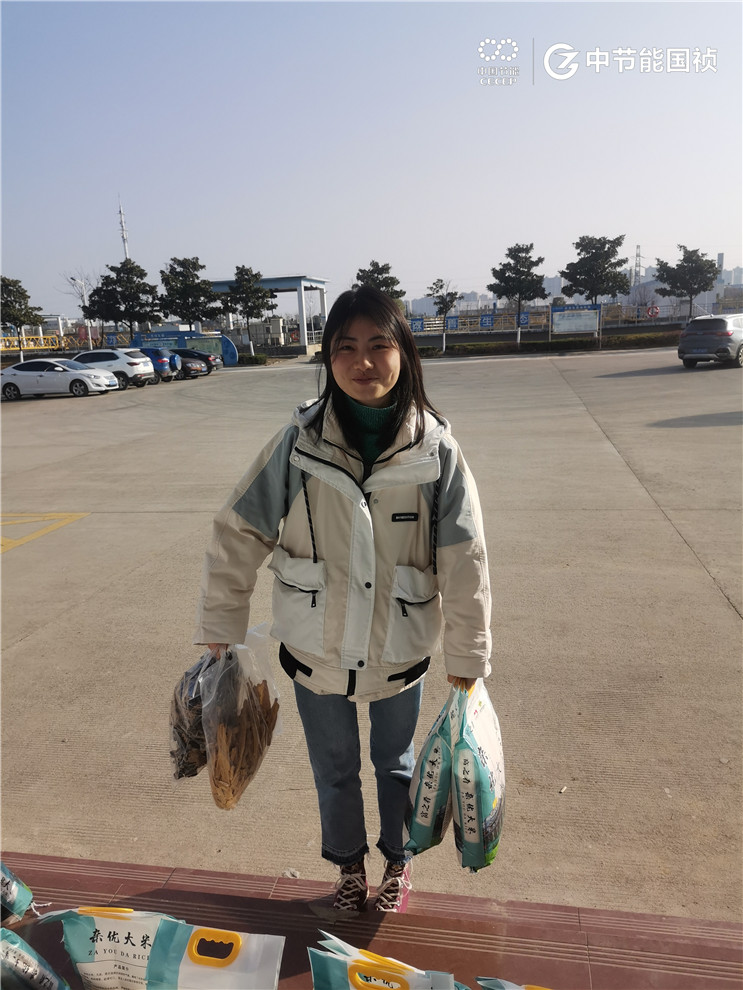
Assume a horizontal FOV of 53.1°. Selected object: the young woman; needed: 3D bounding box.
[{"bbox_3d":[-0.061,0.335,1.822,0.710,1.620,0.370,-1,12,9],"label":"young woman"}]

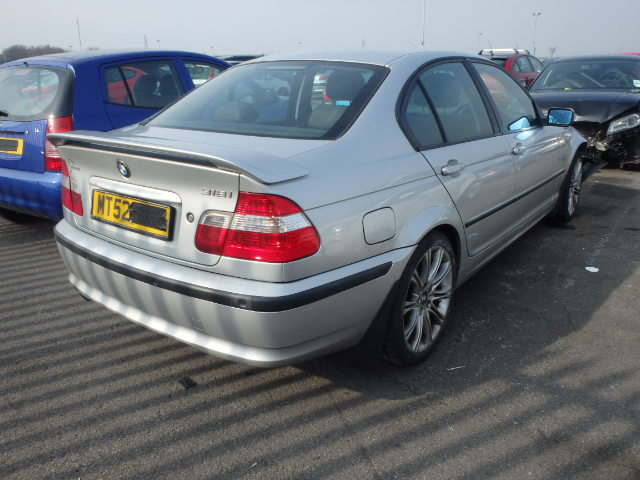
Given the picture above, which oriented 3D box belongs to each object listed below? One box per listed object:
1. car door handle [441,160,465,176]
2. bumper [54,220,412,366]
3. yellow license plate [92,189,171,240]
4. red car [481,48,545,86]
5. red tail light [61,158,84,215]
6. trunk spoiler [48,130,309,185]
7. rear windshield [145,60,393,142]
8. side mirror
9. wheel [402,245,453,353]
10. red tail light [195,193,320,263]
[{"bbox_3d":[0.586,-0.317,2.271,0.045,0.050,0.210,13,23,36],"label":"car door handle"},{"bbox_3d":[-0.530,0.109,2.373,1.720,0.400,0.870,13,23,36],"label":"bumper"},{"bbox_3d":[-0.747,-0.106,2.019,0.520,0.113,0.020,13,13,36],"label":"yellow license plate"},{"bbox_3d":[6.173,-5.153,16.610,4.100,1.600,1.730,-18,25,-41],"label":"red car"},{"bbox_3d":[-1.133,-0.267,2.451,0.400,0.225,0.235,13,23,36],"label":"red tail light"},{"bbox_3d":[-0.697,-0.356,2.010,1.430,0.110,0.310,13,23,36],"label":"trunk spoiler"},{"bbox_3d":[-0.276,-0.692,2.469,1.240,0.090,0.660,13,49,36],"label":"rear windshield"},{"bbox_3d":[1.631,-0.828,3.486,0.190,0.125,0.120,13,23,36],"label":"side mirror"},{"bbox_3d":[0.430,0.257,2.402,0.200,0.480,0.480,13,23,36],"label":"wheel"},{"bbox_3d":[-0.208,-0.055,1.757,0.400,0.225,0.235,13,23,36],"label":"red tail light"}]

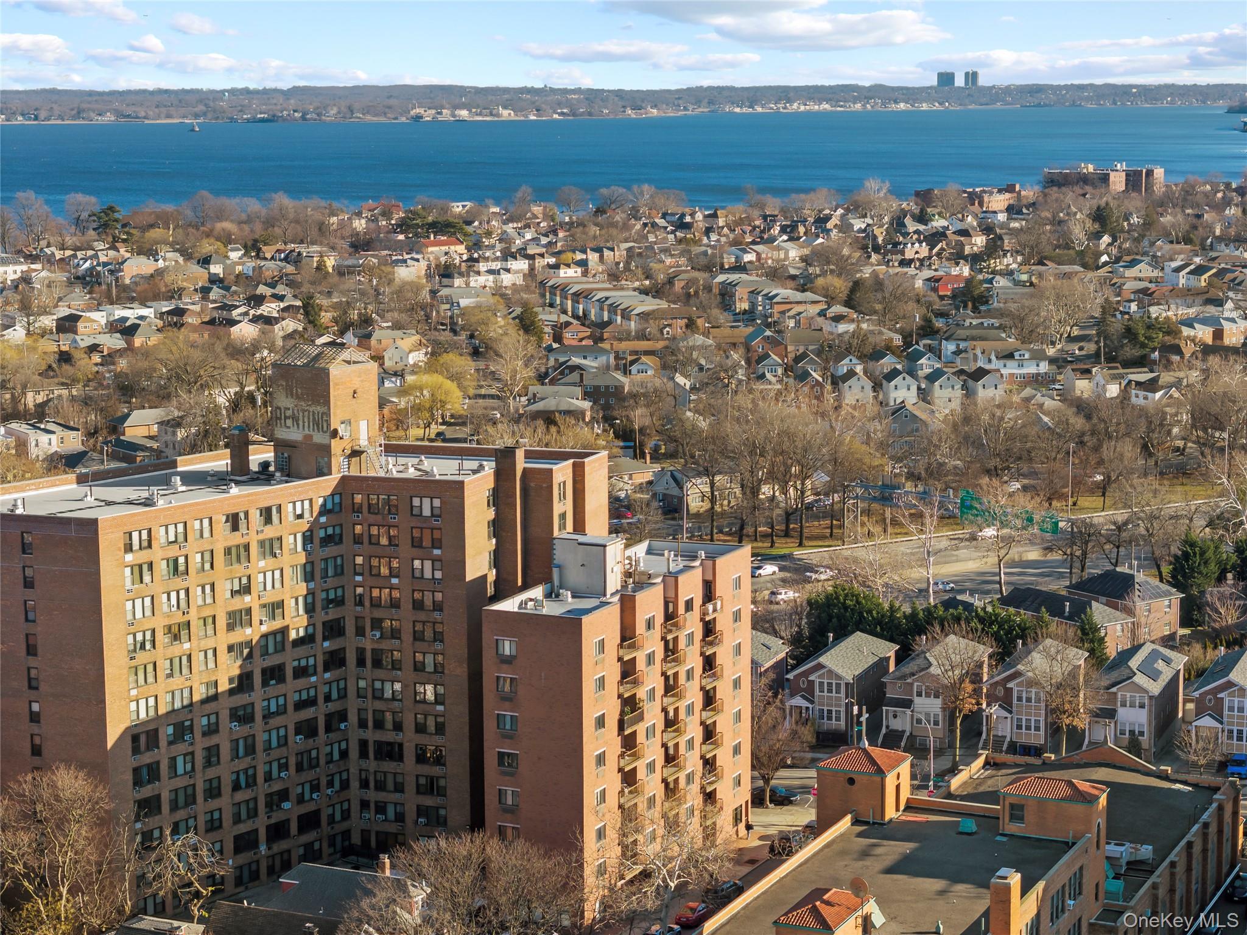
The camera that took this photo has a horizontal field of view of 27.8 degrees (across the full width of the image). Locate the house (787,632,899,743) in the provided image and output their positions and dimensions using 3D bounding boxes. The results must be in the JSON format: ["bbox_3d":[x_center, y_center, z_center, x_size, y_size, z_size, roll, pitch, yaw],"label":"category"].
[{"bbox_3d":[22.830,22.292,260.885,6.900,8.700,17.792,3,9,22],"label":"house"}]

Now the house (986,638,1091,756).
[{"bbox_3d":[41.400,22.500,252.300,7.100,7.900,16.400,3,9,22],"label":"house"}]

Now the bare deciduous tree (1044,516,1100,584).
[{"bbox_3d":[58.376,10.762,325.486,7.200,9.200,7.200,0,9,0],"label":"bare deciduous tree"}]

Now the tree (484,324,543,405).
[{"bbox_3d":[-22.455,-20.244,513.851,12.600,18.600,12.600,0,9,0],"label":"tree"}]

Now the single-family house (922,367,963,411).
[{"bbox_3d":[67.109,-16.447,528.040,5.900,7.700,12.100,-1,9,-3],"label":"single-family house"}]

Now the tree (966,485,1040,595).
[{"bbox_3d":[48.902,9.608,325.978,9.564,15.731,9.564,0,9,0],"label":"tree"}]

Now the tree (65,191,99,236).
[{"bbox_3d":[-249.039,-115.058,1158.492,16.000,21.500,16.000,0,9,0],"label":"tree"}]

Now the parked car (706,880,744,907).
[{"bbox_3d":[8.203,34.505,204.929,1.870,1.680,4.600,4,10,27],"label":"parked car"}]

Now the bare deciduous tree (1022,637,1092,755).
[{"bbox_3d":[41.314,22.809,240.461,6.776,13.607,6.776,0,9,0],"label":"bare deciduous tree"}]

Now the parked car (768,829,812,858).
[{"bbox_3d":[14.387,31.698,213.366,1.900,1.700,4.700,4,9,25],"label":"parked car"}]

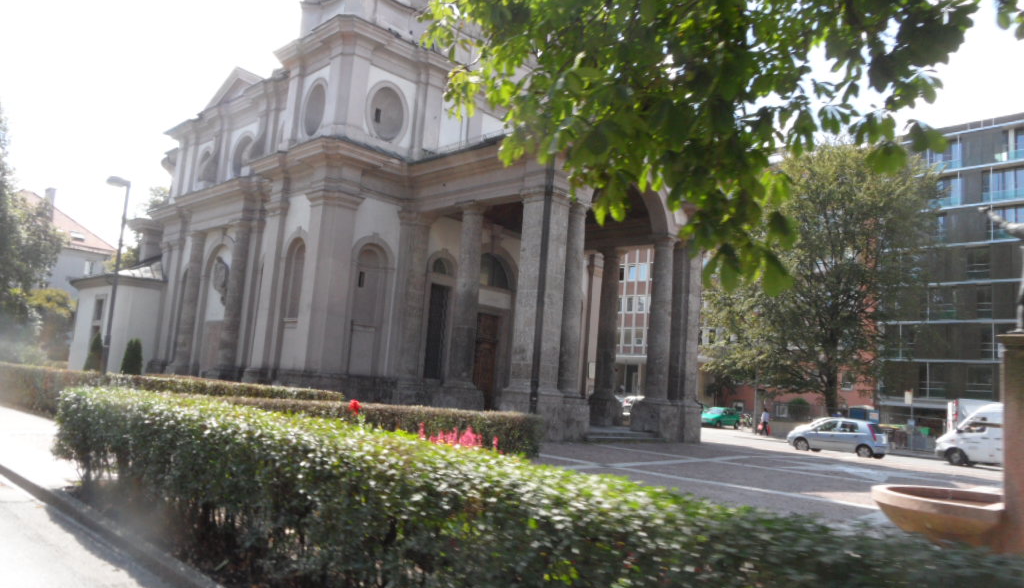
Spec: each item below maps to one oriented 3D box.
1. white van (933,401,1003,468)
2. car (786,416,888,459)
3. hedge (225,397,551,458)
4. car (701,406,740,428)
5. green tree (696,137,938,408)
[{"bbox_3d":[19.704,5.528,27.514,5.600,2.580,1.950,-3,-10,45],"label":"white van"},{"bbox_3d":[13.518,5.886,29.626,3.860,1.480,1.670,-2,-10,42],"label":"car"},{"bbox_3d":[-2.821,3.158,16.446,7.800,1.070,0.950,9,-8,-32],"label":"hedge"},{"bbox_3d":[14.204,8.495,49.261,1.690,1.470,3.950,-3,-10,45],"label":"car"},{"bbox_3d":[19.371,-0.379,44.575,13.200,18.470,13.200,-3,-10,45],"label":"green tree"}]

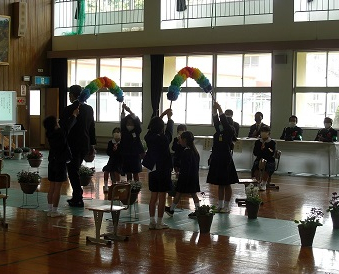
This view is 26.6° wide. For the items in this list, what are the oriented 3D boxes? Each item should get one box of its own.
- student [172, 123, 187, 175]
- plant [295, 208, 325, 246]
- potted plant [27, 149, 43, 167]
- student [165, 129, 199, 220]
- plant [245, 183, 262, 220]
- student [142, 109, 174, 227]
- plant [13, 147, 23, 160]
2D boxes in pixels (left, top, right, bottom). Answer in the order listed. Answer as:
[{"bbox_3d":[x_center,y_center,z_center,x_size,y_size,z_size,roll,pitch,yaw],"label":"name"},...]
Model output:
[{"bbox_3d":[0.170,0.339,12.225,0.400,1.110,0.580,3,3,35],"label":"student"},{"bbox_3d":[1.460,0.932,7.520,0.270,0.415,0.300,3,3,35],"label":"plant"},{"bbox_3d":[-2.627,0.426,14.070,0.290,0.350,0.290,1,3,0],"label":"potted plant"},{"bbox_3d":[0.185,0.480,9.413,0.440,1.100,0.340,2,3,18],"label":"student"},{"bbox_3d":[1.094,0.821,9.303,0.210,0.455,0.210,1,3,0],"label":"plant"},{"bbox_3d":[-0.121,0.369,8.501,0.380,1.400,0.360,3,3,35],"label":"student"},{"bbox_3d":[-3.754,0.408,17.859,0.220,0.320,0.220,3,3,35],"label":"plant"}]

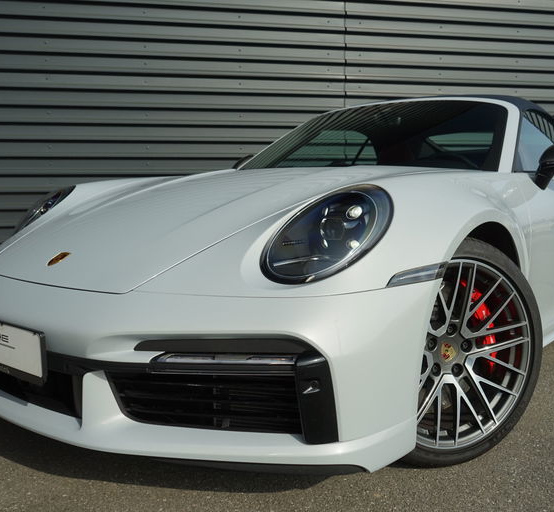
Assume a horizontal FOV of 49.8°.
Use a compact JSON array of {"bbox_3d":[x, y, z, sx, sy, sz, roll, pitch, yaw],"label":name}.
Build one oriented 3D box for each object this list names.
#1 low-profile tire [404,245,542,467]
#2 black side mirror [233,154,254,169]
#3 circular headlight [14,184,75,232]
[{"bbox_3d":[0.472,0.268,1.795,0.686,0.686,0.260,-3,7,-22],"label":"low-profile tire"},{"bbox_3d":[-0.175,-0.489,3.560,0.250,0.185,0.160,5,9,40],"label":"black side mirror"},{"bbox_3d":[-0.960,-0.169,2.387,0.260,0.230,0.350,5,9,40],"label":"circular headlight"}]

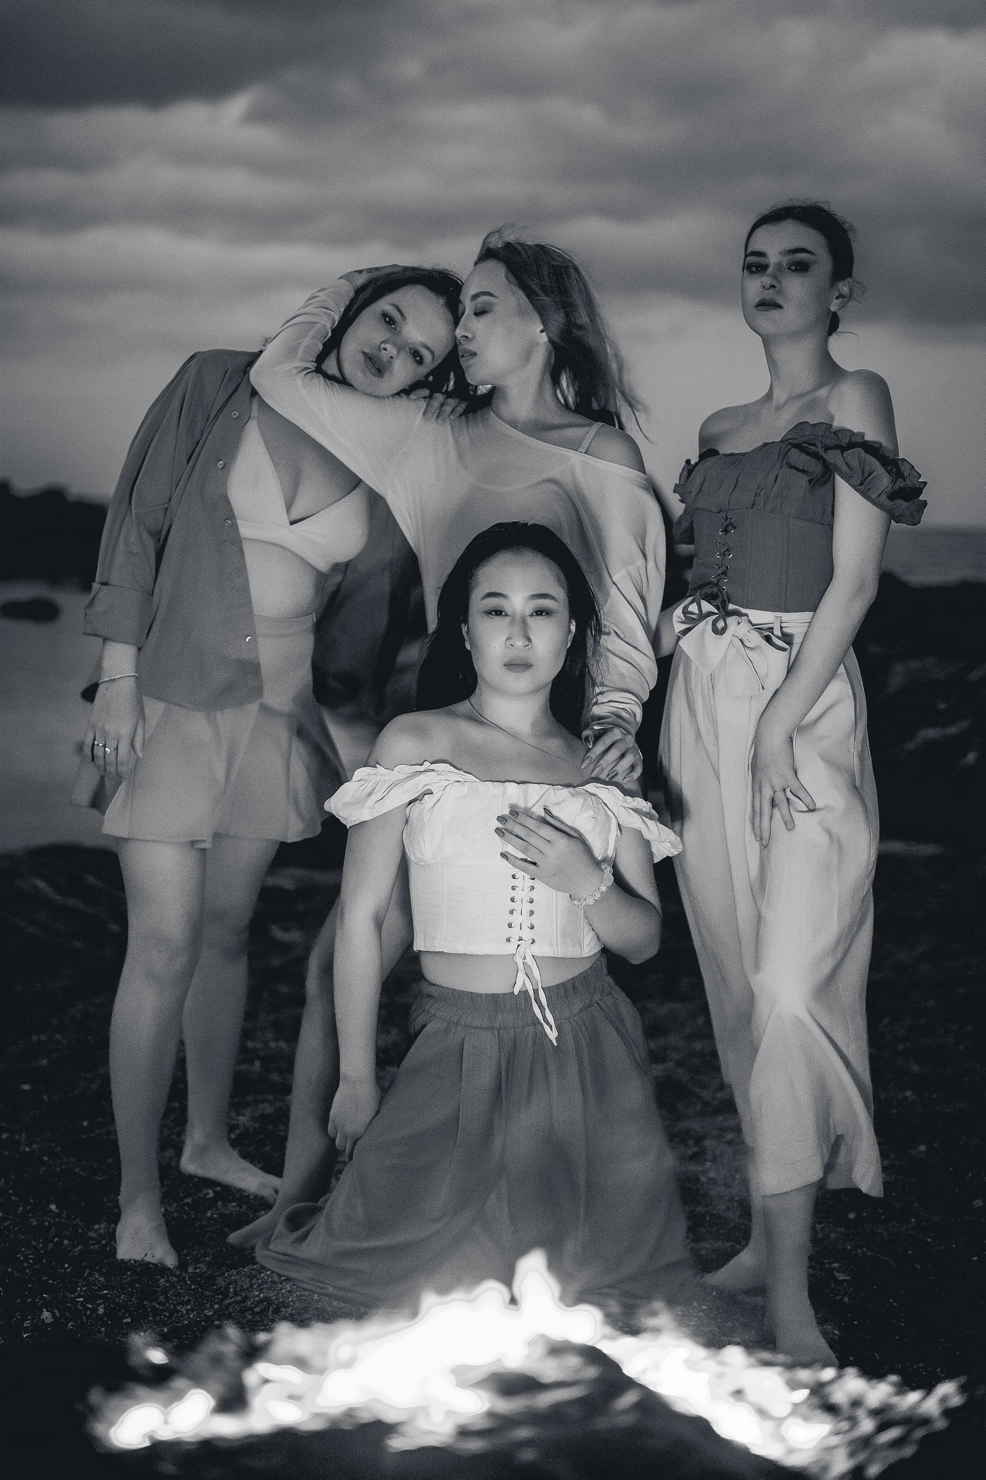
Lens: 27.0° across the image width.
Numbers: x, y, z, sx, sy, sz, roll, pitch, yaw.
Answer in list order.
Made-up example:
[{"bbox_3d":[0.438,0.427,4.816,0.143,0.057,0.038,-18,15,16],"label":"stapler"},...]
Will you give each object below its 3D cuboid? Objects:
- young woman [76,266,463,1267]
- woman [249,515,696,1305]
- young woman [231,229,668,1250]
[{"bbox_3d":[-0.385,0.025,3.380,0.600,1.560,0.550,-3,7,-28],"label":"young woman"},{"bbox_3d":[-0.035,0.249,3.182,0.660,1.155,0.620,-1,6,-6],"label":"woman"},{"bbox_3d":[-0.050,0.003,3.298,0.660,1.620,0.540,2,6,22],"label":"young woman"}]

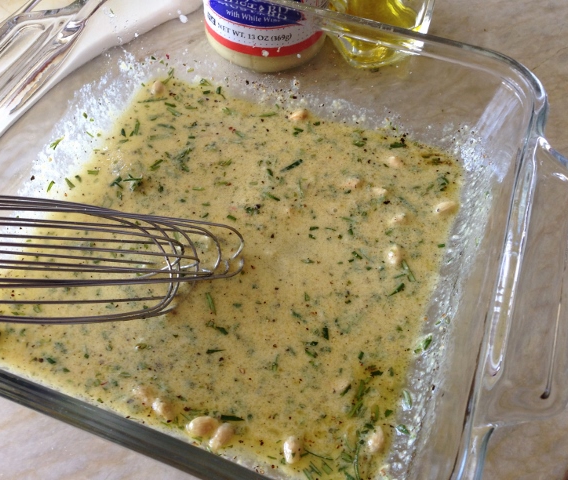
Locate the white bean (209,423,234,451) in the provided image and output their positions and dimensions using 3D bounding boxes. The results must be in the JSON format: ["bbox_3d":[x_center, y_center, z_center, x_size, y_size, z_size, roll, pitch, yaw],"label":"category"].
[{"bbox_3d":[-0.023,0.073,0.227,0.006,0.006,0.012,33,61,22],"label":"white bean"}]

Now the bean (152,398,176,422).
[{"bbox_3d":[-0.046,0.064,0.230,0.008,0.007,0.012,-37,63,-23],"label":"bean"}]

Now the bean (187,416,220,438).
[{"bbox_3d":[-0.030,0.069,0.226,0.014,0.008,0.009,-10,56,-8],"label":"bean"}]

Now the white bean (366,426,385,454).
[{"bbox_3d":[0.034,0.074,0.225,0.006,0.006,0.011,22,57,16],"label":"white bean"}]

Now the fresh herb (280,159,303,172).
[{"bbox_3d":[0.004,-0.037,0.306,0.013,0.002,0.003,-28,58,-18],"label":"fresh herb"}]

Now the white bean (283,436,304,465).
[{"bbox_3d":[0.003,0.077,0.224,0.007,0.006,0.011,5,54,4],"label":"white bean"}]

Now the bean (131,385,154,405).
[{"bbox_3d":[-0.054,0.060,0.235,0.012,0.006,0.008,35,62,21],"label":"bean"}]

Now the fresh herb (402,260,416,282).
[{"bbox_3d":[0.055,0.014,0.266,0.003,0.002,0.013,-16,57,-11],"label":"fresh herb"}]

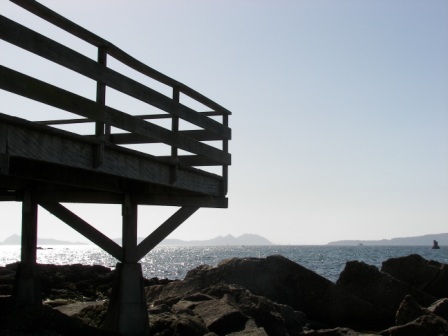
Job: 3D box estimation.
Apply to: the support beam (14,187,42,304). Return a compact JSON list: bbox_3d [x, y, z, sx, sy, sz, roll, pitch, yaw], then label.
[{"bbox_3d":[-2.666,1.101,10.200,0.280,1.580,0.280,3,-7,-27],"label":"support beam"}]

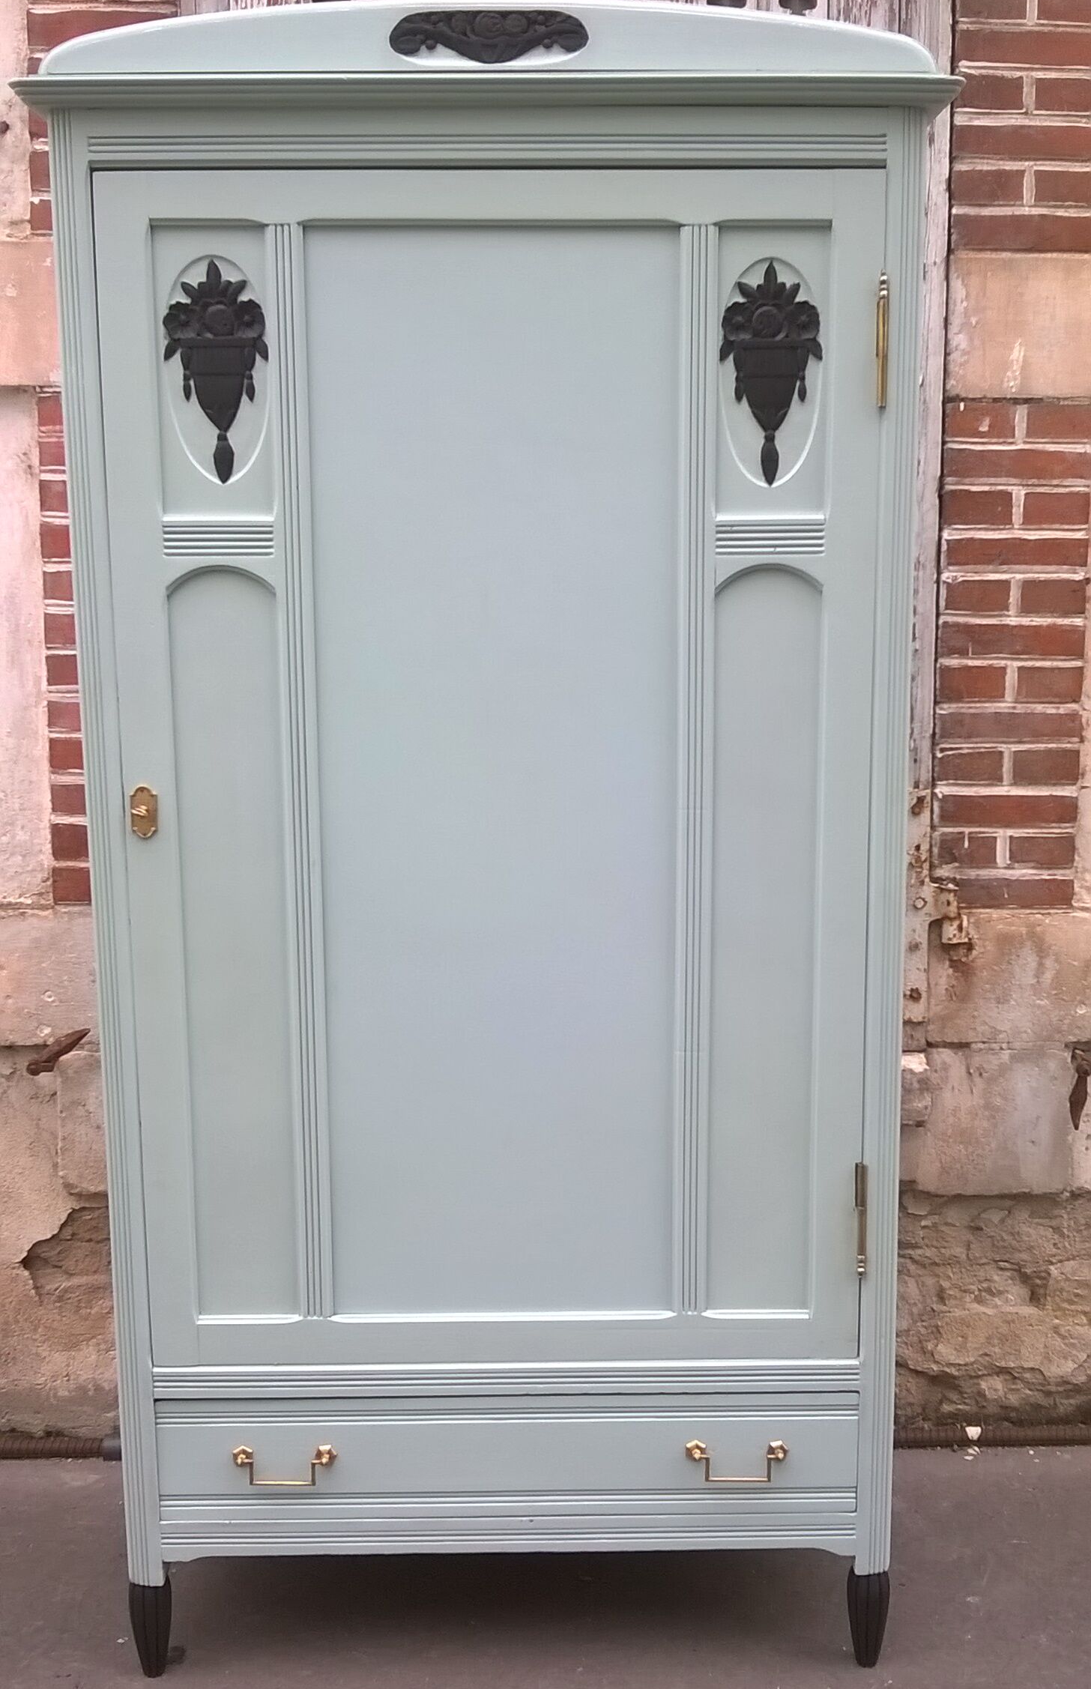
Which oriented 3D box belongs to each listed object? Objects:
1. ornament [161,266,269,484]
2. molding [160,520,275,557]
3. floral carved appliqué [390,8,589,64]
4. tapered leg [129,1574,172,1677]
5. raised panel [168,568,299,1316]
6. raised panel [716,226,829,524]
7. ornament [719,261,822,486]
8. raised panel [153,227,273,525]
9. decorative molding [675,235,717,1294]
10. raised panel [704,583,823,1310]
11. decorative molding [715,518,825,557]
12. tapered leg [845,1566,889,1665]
[{"bbox_3d":[-0.386,-0.554,2.000,0.123,0.255,0.020,-1,10,0],"label":"ornament"},{"bbox_3d":[-0.389,-0.366,2.029,0.133,0.044,0.015,-1,10,0],"label":"molding"},{"bbox_3d":[-0.063,-0.913,1.923,0.225,0.057,0.020,-1,10,0],"label":"floral carved appliqué"},{"bbox_3d":[-0.528,1.044,2.284,0.057,0.148,0.057,-1,10,0],"label":"tapered leg"},{"bbox_3d":[-0.387,0.139,2.120,0.133,0.957,0.020,-1,10,0],"label":"raised panel"},{"bbox_3d":[0.268,-0.552,2.001,0.131,0.339,0.020,-1,10,0],"label":"raised panel"},{"bbox_3d":[0.265,-0.552,1.998,0.120,0.256,0.020,-1,10,0],"label":"ornament"},{"bbox_3d":[-0.391,-0.552,2.003,0.133,0.338,0.020,-1,10,0],"label":"raised panel"},{"bbox_3d":[0.181,-0.056,2.082,0.041,1.338,0.020,-1,10,0],"label":"decorative molding"},{"bbox_3d":[0.274,0.136,2.117,0.131,0.955,0.020,-1,10,0],"label":"raised panel"},{"bbox_3d":[0.269,-0.366,2.027,0.130,0.044,0.015,-1,10,0],"label":"decorative molding"},{"bbox_3d":[0.432,1.027,2.278,0.057,0.149,0.057,-1,10,0],"label":"tapered leg"}]

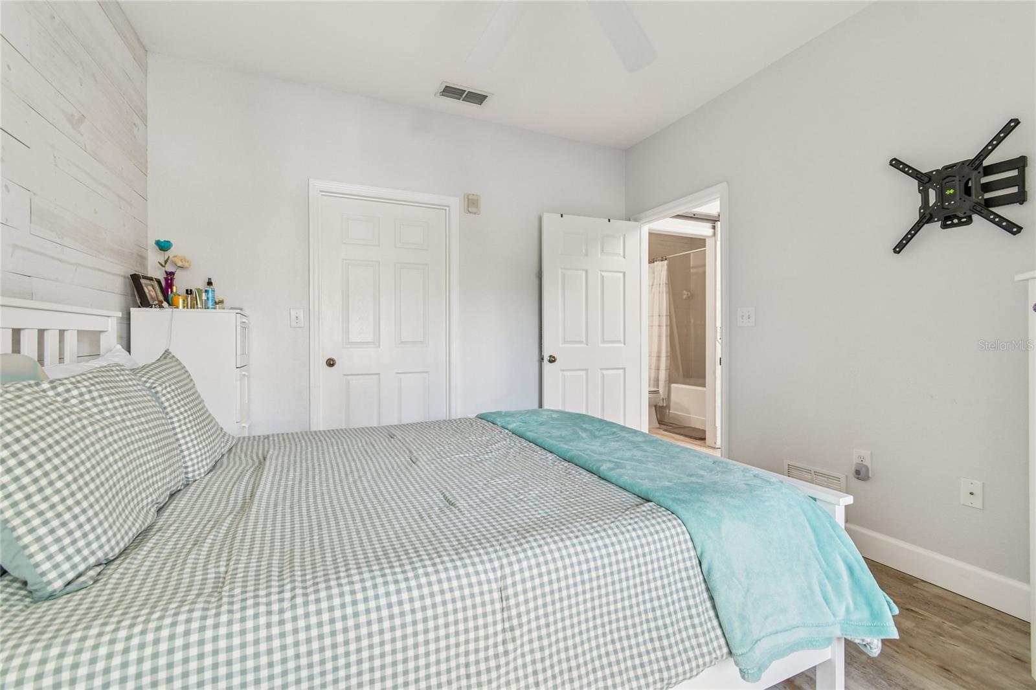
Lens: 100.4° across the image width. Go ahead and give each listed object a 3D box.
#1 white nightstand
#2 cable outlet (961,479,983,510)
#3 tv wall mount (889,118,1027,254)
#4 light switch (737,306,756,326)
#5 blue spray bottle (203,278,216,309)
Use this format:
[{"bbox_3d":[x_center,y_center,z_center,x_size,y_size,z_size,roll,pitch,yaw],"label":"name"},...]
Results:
[{"bbox_3d":[-1.808,0.433,2.448,0.485,1.243,0.380,0,1,-26],"label":"white nightstand"},{"bbox_3d":[1.895,0.620,1.799,0.013,0.114,0.071,0,1,-26],"label":"cable outlet"},{"bbox_3d":[1.837,-0.637,1.819,0.100,0.445,0.418,0,1,-26],"label":"tv wall mount"},{"bbox_3d":[1.444,-0.176,2.729,0.018,0.118,0.118,0,1,-26],"label":"light switch"},{"bbox_3d":[-1.746,-0.281,2.449,0.055,0.185,0.057,1,1,42],"label":"blue spray bottle"}]

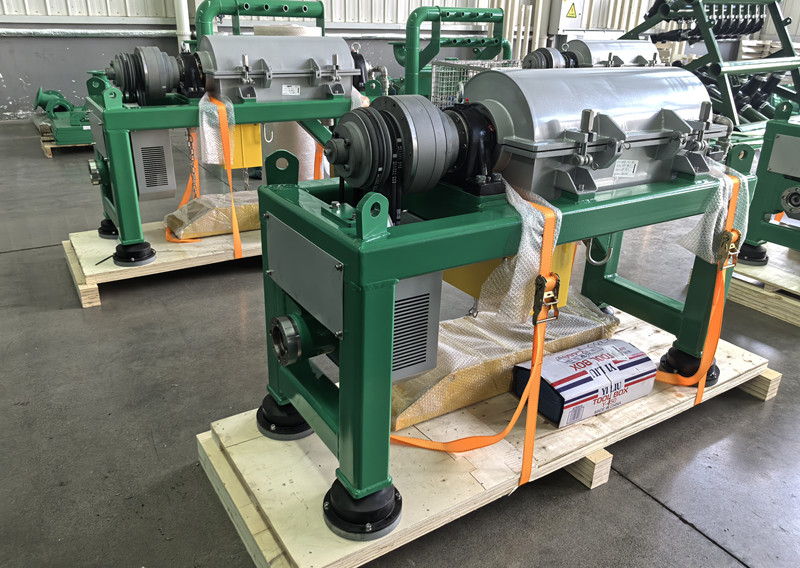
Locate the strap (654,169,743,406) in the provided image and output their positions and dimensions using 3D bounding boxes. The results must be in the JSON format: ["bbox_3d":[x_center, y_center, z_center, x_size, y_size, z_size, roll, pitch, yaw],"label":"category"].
[{"bbox_3d":[1.179,0.046,2.385,0.189,0.906,0.189,-13,27,-31],"label":"strap"}]

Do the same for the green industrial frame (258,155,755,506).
[{"bbox_3d":[0.434,-0.064,2.242,1.687,0.850,0.633,-13,27,-31],"label":"green industrial frame"}]

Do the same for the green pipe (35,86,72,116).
[{"bbox_3d":[-4.100,-2.151,7.395,0.406,0.362,0.406,-13,27,-31],"label":"green pipe"}]

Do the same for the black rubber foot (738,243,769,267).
[{"bbox_3d":[2.217,-0.206,3.947,0.232,0.115,0.232,-13,27,-31],"label":"black rubber foot"}]

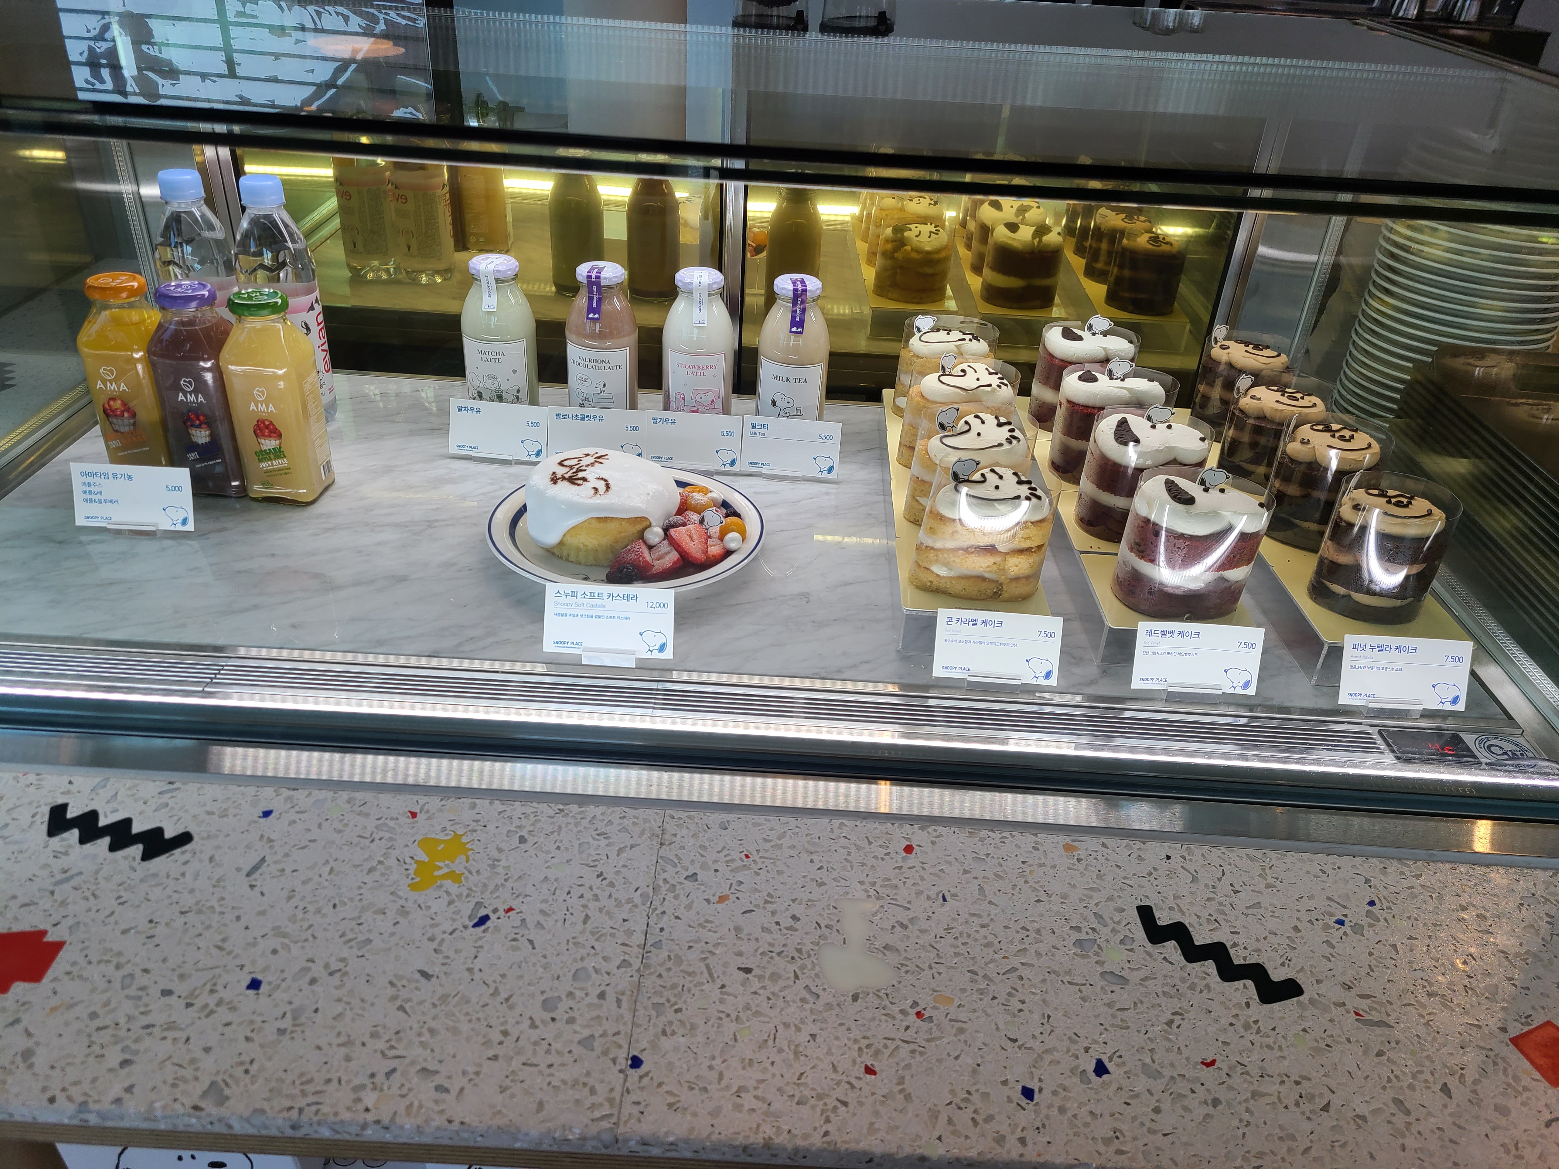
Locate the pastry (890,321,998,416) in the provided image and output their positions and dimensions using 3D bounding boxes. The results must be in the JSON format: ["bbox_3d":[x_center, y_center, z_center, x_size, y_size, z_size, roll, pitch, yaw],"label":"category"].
[{"bbox_3d":[0.155,-0.200,1.093,0.092,0.084,0.072,3,32,0],"label":"pastry"}]

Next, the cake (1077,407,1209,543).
[{"bbox_3d":[0.282,-0.085,0.910,0.091,0.084,0.077,4,32,0],"label":"cake"}]

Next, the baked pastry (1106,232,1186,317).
[{"bbox_3d":[0.437,-0.366,1.390,0.079,0.077,0.076,4,32,0],"label":"baked pastry"}]

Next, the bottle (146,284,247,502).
[{"bbox_3d":[-0.465,-0.158,0.951,0.059,0.167,0.059,2,32,-3],"label":"bottle"}]

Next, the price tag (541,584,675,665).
[{"bbox_3d":[-0.114,0.025,0.789,0.087,0.049,0.008,3,12,0],"label":"price tag"}]

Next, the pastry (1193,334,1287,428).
[{"bbox_3d":[0.430,-0.183,1.085,0.081,0.084,0.075,4,32,0],"label":"pastry"}]

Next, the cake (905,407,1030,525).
[{"bbox_3d":[0.150,-0.091,0.915,0.092,0.084,0.072,3,32,0],"label":"cake"}]

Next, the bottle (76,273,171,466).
[{"bbox_3d":[-0.521,-0.166,0.951,0.058,0.164,0.058,2,32,-2],"label":"bottle"}]

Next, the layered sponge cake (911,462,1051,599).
[{"bbox_3d":[0.143,-0.038,0.826,0.098,0.078,0.071,4,32,0],"label":"layered sponge cake"}]

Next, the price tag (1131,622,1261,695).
[{"bbox_3d":[0.286,0.051,0.802,0.087,0.049,0.008,3,12,0],"label":"price tag"}]

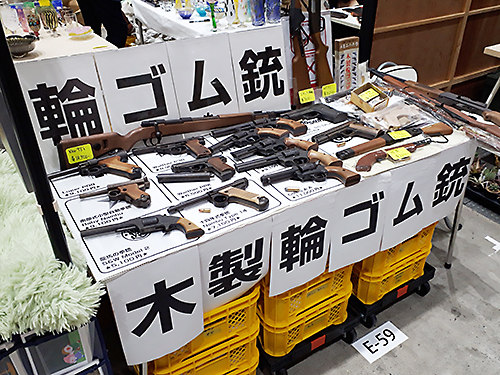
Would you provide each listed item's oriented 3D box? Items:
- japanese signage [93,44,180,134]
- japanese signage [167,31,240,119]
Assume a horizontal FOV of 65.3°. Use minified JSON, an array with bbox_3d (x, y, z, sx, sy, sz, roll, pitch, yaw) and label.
[{"bbox_3d":[-0.363,-0.298,1.324,0.246,0.341,0.008,-19,23,-28],"label":"japanese signage"},{"bbox_3d":[-0.158,-0.367,1.441,0.246,0.341,0.008,-19,23,-28],"label":"japanese signage"}]

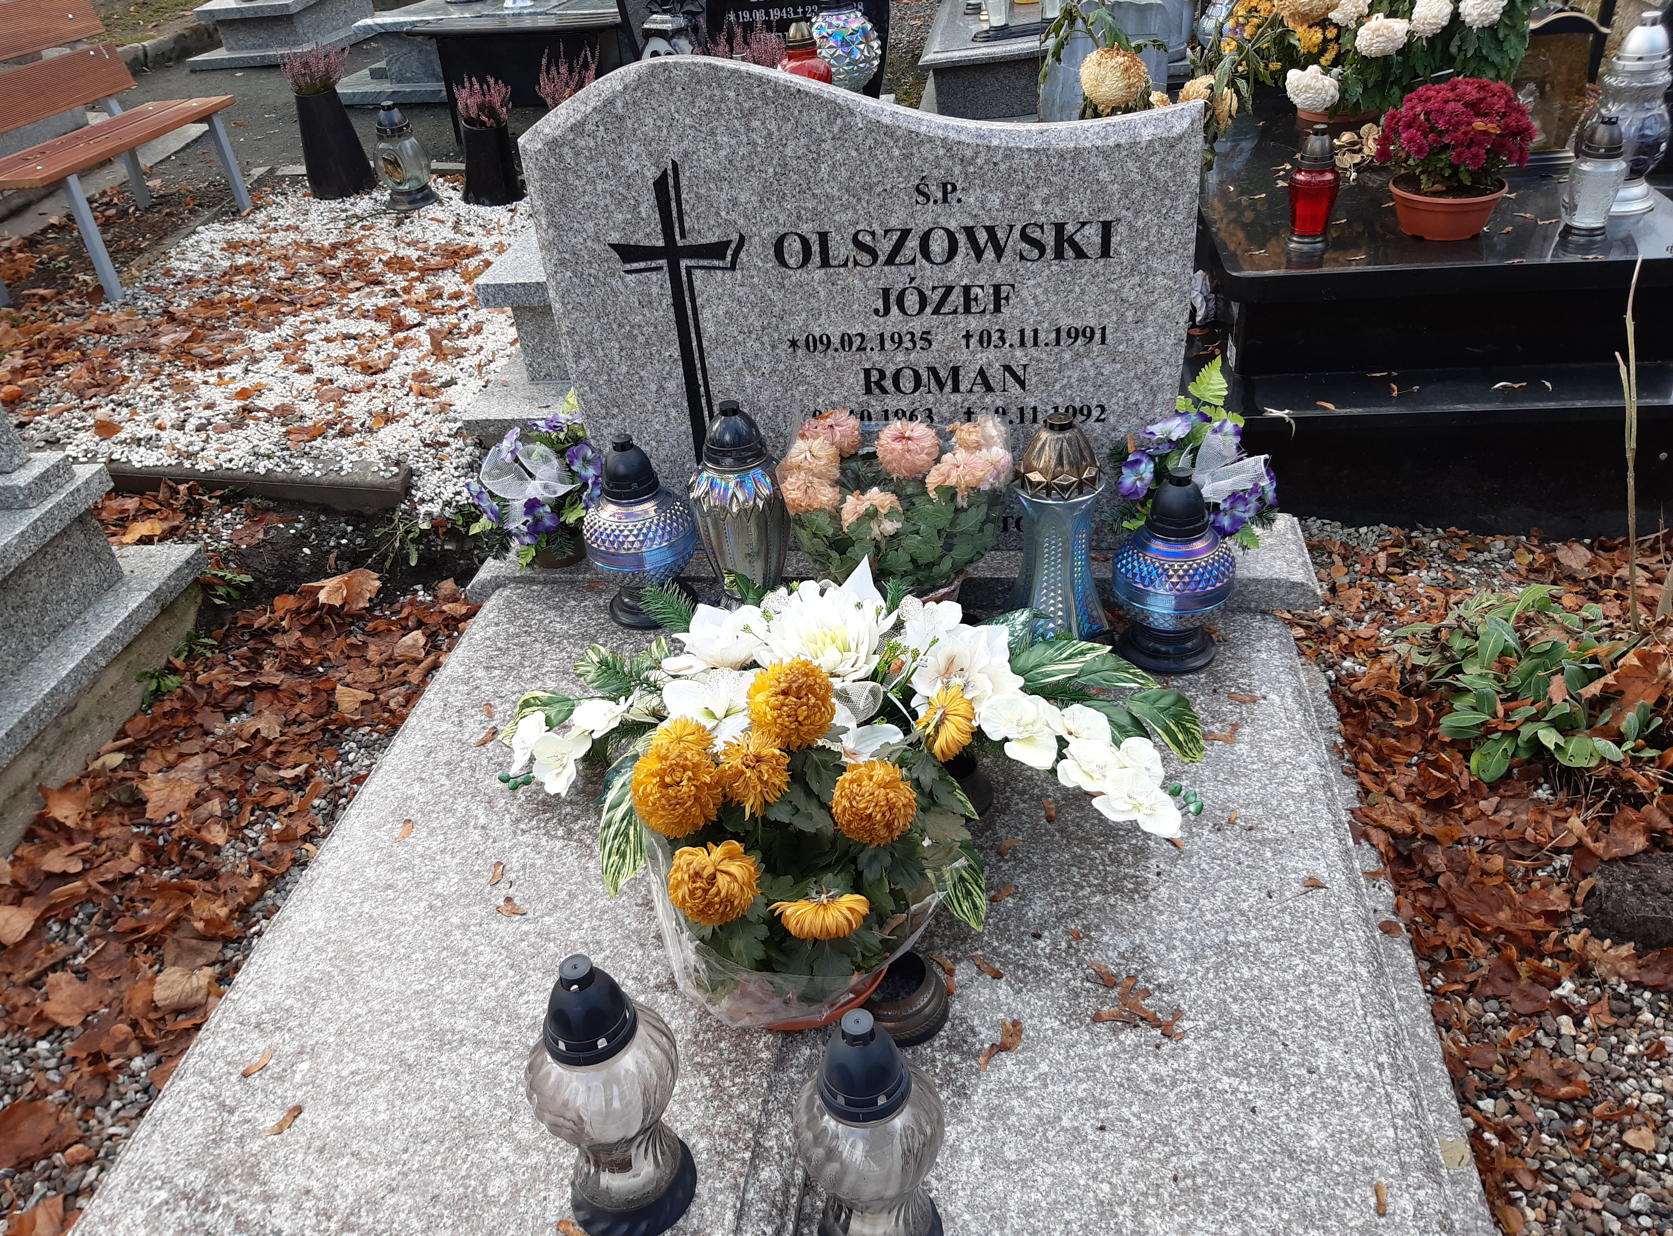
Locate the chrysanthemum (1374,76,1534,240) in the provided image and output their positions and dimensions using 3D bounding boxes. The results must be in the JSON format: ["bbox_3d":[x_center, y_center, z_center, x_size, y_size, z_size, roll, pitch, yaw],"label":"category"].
[{"bbox_3d":[1.149,-0.869,2.339,0.285,0.260,0.280,1,34,10],"label":"chrysanthemum"}]

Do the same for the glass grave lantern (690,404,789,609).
[{"bbox_3d":[-0.125,-0.141,1.677,0.137,0.316,0.137,0,33,9],"label":"glass grave lantern"}]

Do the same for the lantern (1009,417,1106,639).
[{"bbox_3d":[0.301,-0.126,1.704,0.138,0.314,0.138,1,34,10],"label":"lantern"}]

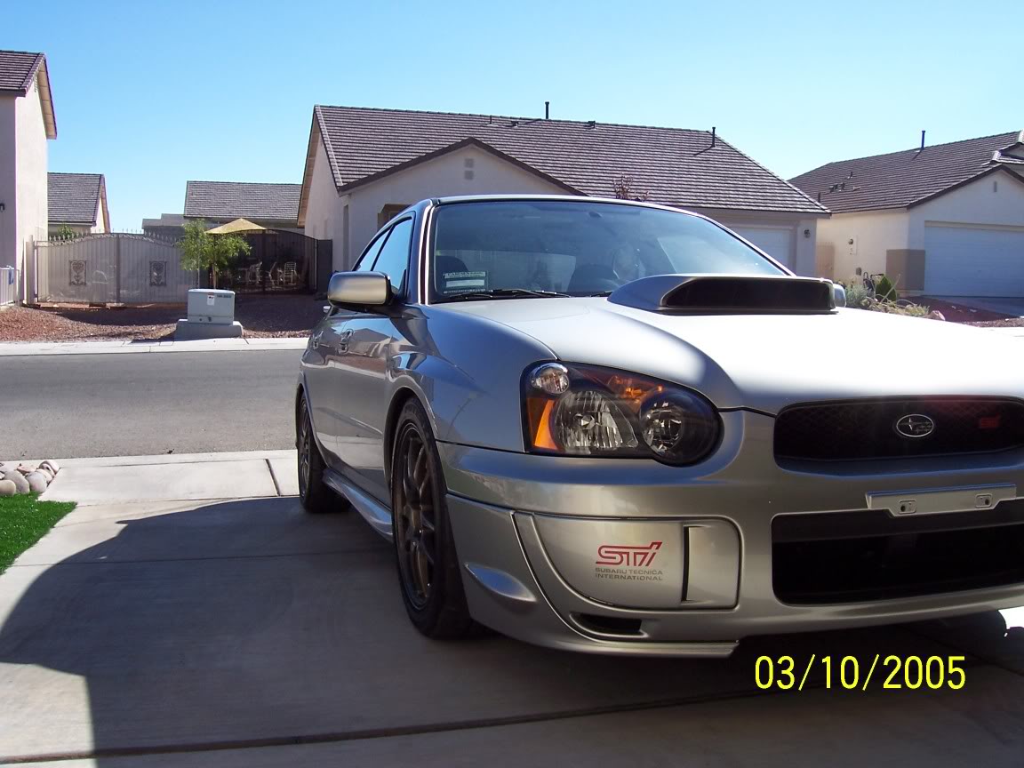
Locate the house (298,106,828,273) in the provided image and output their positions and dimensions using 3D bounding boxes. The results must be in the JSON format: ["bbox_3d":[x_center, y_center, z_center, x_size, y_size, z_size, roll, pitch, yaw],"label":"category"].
[{"bbox_3d":[0.808,-6.013,34.716,15.000,6.070,12.600,-1,5,-17],"label":"house"}]

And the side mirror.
[{"bbox_3d":[-0.495,-0.303,3.264,0.200,0.125,0.115,1,0,-18],"label":"side mirror"}]

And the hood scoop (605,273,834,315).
[{"bbox_3d":[0.563,-0.253,2.856,0.600,0.140,0.440,1,0,-18],"label":"hood scoop"}]

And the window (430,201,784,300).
[{"bbox_3d":[0.324,-0.457,3.604,1.360,0.160,0.760,1,35,-18],"label":"window"}]

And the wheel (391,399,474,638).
[{"bbox_3d":[-0.142,0.338,2.591,0.230,0.635,0.635,1,0,-18],"label":"wheel"}]

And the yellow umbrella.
[{"bbox_3d":[-9.522,-5.585,35.500,2.650,0.600,2.650,-1,5,-17],"label":"yellow umbrella"}]

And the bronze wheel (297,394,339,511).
[{"bbox_3d":[-0.925,0.317,5.007,0.230,0.635,0.635,1,0,-18],"label":"bronze wheel"}]

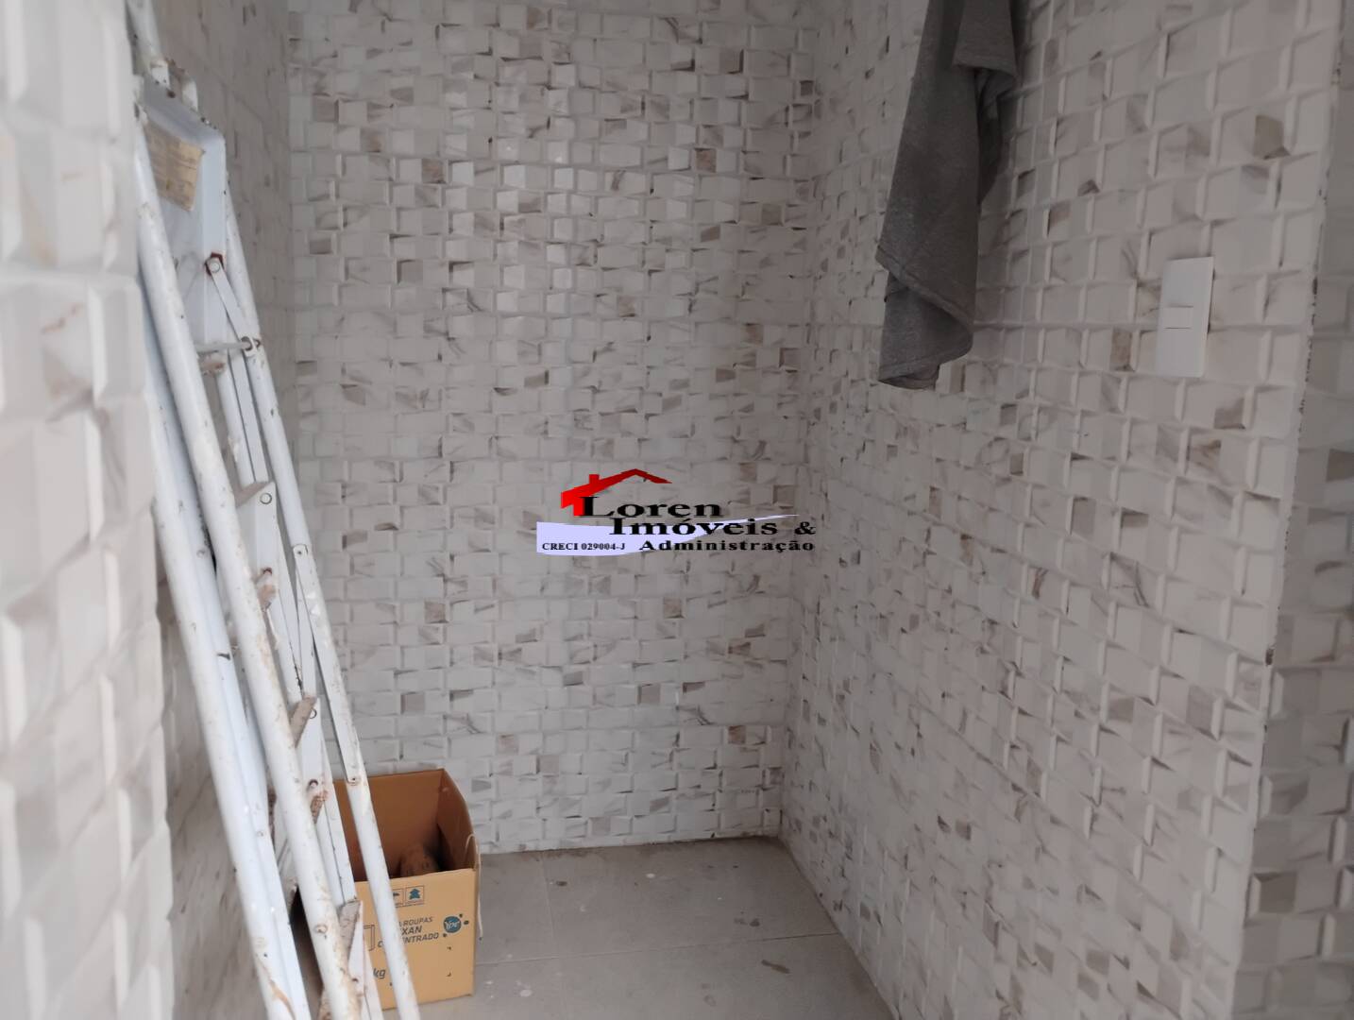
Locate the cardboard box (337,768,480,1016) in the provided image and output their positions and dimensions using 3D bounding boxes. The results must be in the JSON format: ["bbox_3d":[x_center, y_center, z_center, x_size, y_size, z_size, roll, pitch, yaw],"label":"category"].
[{"bbox_3d":[-0.547,0.722,2.139,0.251,0.245,0.462,-1,9,-18],"label":"cardboard box"}]

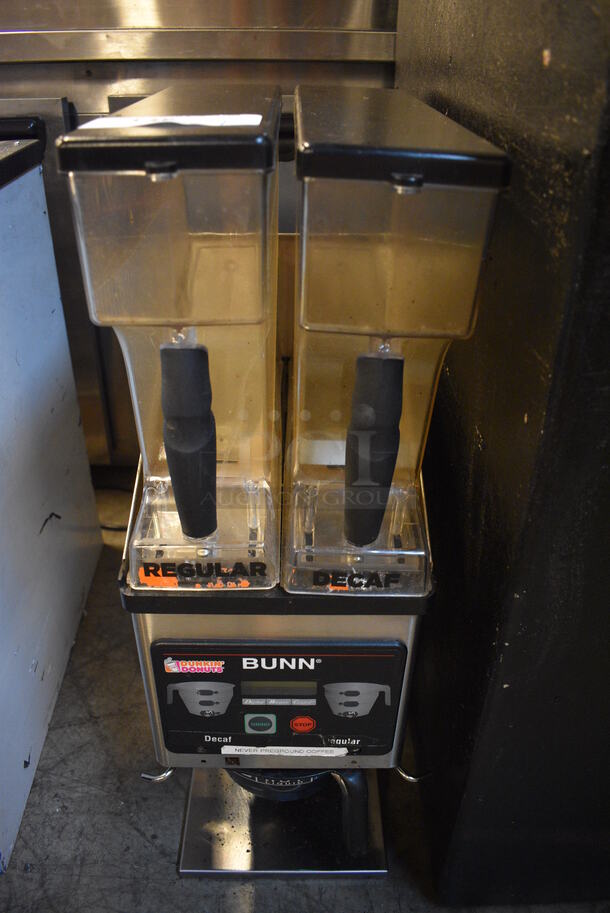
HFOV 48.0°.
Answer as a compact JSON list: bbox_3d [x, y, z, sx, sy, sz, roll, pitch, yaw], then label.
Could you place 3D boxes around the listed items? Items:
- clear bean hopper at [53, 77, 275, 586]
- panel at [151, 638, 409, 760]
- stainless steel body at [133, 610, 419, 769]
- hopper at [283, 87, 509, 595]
[{"bbox_3d":[-0.075,-0.115,0.556,0.109,0.304,0.370,0,32,-2],"label":"clear bean hopper"},{"bbox_3d":[-0.021,0.203,0.577,0.200,0.141,0.012,1,32,-1],"label":"panel"},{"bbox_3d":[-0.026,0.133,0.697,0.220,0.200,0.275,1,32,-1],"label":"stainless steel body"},{"bbox_3d":[0.041,-0.109,0.552,0.109,0.304,0.370,1,32,-1],"label":"hopper"}]

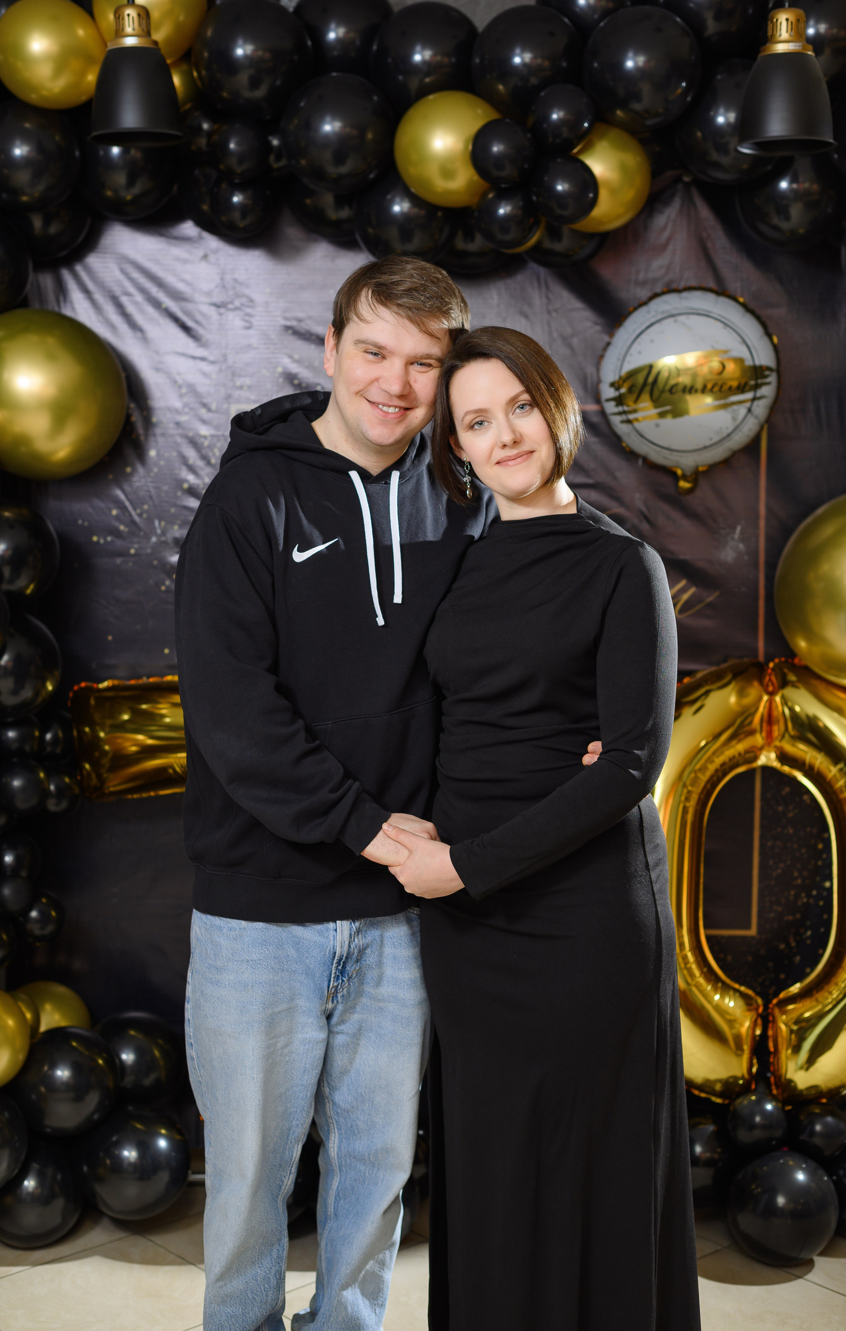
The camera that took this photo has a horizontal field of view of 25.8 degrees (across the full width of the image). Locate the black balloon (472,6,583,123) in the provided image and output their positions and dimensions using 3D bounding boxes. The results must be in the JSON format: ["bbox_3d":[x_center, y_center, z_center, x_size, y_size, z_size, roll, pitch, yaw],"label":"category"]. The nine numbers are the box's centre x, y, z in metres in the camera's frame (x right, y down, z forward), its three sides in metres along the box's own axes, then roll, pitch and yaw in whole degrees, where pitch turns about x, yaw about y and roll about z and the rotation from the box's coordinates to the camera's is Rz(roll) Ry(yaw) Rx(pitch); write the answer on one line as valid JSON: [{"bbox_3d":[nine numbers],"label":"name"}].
[{"bbox_3d":[0.197,-1.133,3.484,0.207,0.211,0.215,0,6,0],"label":"black balloon"}]

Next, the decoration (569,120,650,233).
[{"bbox_3d":[0.331,-0.933,3.536,0.206,0.214,0.206,0,6,0],"label":"decoration"}]

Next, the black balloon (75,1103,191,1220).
[{"bbox_3d":[-0.570,0.972,3.609,0.227,0.223,0.227,0,6,4],"label":"black balloon"}]

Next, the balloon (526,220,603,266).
[{"bbox_3d":[0.257,-0.827,3.400,0.185,0.191,0.185,0,6,4],"label":"balloon"}]

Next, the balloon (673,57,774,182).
[{"bbox_3d":[0.563,-0.982,3.342,0.214,0.228,0.214,0,6,4],"label":"balloon"}]

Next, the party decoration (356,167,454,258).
[{"bbox_3d":[-0.036,-0.861,3.514,0.192,0.192,0.198,0,6,0],"label":"party decoration"}]

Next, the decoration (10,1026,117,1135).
[{"bbox_3d":[-0.703,0.817,3.618,0.208,0.211,0.215,0,6,0],"label":"decoration"}]

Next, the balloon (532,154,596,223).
[{"bbox_3d":[0.261,-0.882,3.430,0.124,0.129,0.124,0,6,0],"label":"balloon"}]

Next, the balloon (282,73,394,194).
[{"bbox_3d":[-0.157,-0.984,3.418,0.207,0.216,0.218,0,6,0],"label":"balloon"}]

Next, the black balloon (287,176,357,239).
[{"bbox_3d":[-0.169,-0.920,3.589,0.189,0.196,0.189,0,6,0],"label":"black balloon"}]

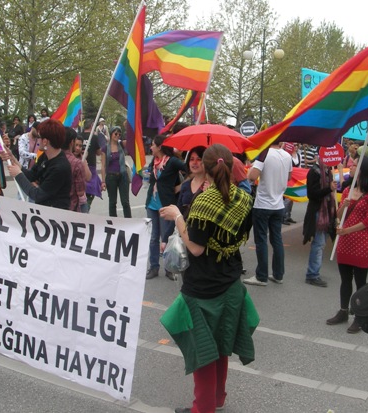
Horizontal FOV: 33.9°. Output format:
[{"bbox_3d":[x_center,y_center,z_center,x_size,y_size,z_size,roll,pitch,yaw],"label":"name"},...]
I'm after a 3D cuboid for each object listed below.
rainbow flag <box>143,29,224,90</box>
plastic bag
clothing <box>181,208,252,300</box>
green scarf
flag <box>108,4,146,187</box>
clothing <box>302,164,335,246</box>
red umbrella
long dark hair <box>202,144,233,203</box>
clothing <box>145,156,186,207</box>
[{"bbox_3d":[-0.097,-1.873,7.800,1.200,0.820,0.350,1,6,-6],"label":"rainbow flag"},{"bbox_3d":[-0.042,0.276,3.620,0.160,0.270,0.140,-1,8,-20],"label":"plastic bag"},{"bbox_3d":[0.192,0.253,3.560,0.410,0.570,0.290,-1,8,-20],"label":"clothing"},{"bbox_3d":[0.207,0.087,3.520,0.380,0.440,0.340,-1,8,-20],"label":"green scarf"},{"bbox_3d":[-0.533,-1.001,5.600,0.380,1.720,0.330,3,6,6],"label":"flag"},{"bbox_3d":[1.525,-0.023,6.850,0.360,0.900,0.420,5,8,27],"label":"clothing"},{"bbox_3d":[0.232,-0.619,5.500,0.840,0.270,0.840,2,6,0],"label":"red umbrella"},{"bbox_3d":[0.193,-0.190,3.480,0.185,0.330,0.230,-1,8,-20],"label":"long dark hair"},{"bbox_3d":[-0.200,-0.286,6.900,0.420,0.580,0.480,-1,7,-27],"label":"clothing"}]

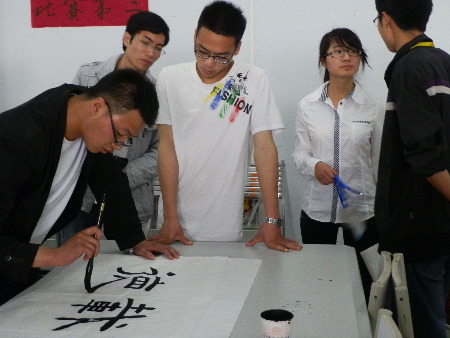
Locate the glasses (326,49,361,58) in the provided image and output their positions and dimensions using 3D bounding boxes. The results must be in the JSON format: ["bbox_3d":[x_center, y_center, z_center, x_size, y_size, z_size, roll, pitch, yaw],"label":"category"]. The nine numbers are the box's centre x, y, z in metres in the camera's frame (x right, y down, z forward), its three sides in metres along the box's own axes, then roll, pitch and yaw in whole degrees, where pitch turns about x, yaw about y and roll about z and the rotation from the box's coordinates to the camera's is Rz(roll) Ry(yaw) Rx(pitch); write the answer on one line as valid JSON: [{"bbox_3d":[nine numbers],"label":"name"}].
[{"bbox_3d":[0.481,-0.467,2.525,0.138,0.042,0.135,-2,3,-11],"label":"glasses"}]

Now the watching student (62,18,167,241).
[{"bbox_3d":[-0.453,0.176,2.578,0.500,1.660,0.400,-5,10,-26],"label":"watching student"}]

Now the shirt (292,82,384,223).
[{"bbox_3d":[0.491,-0.079,2.620,0.430,0.610,0.260,1,9,13],"label":"shirt"}]

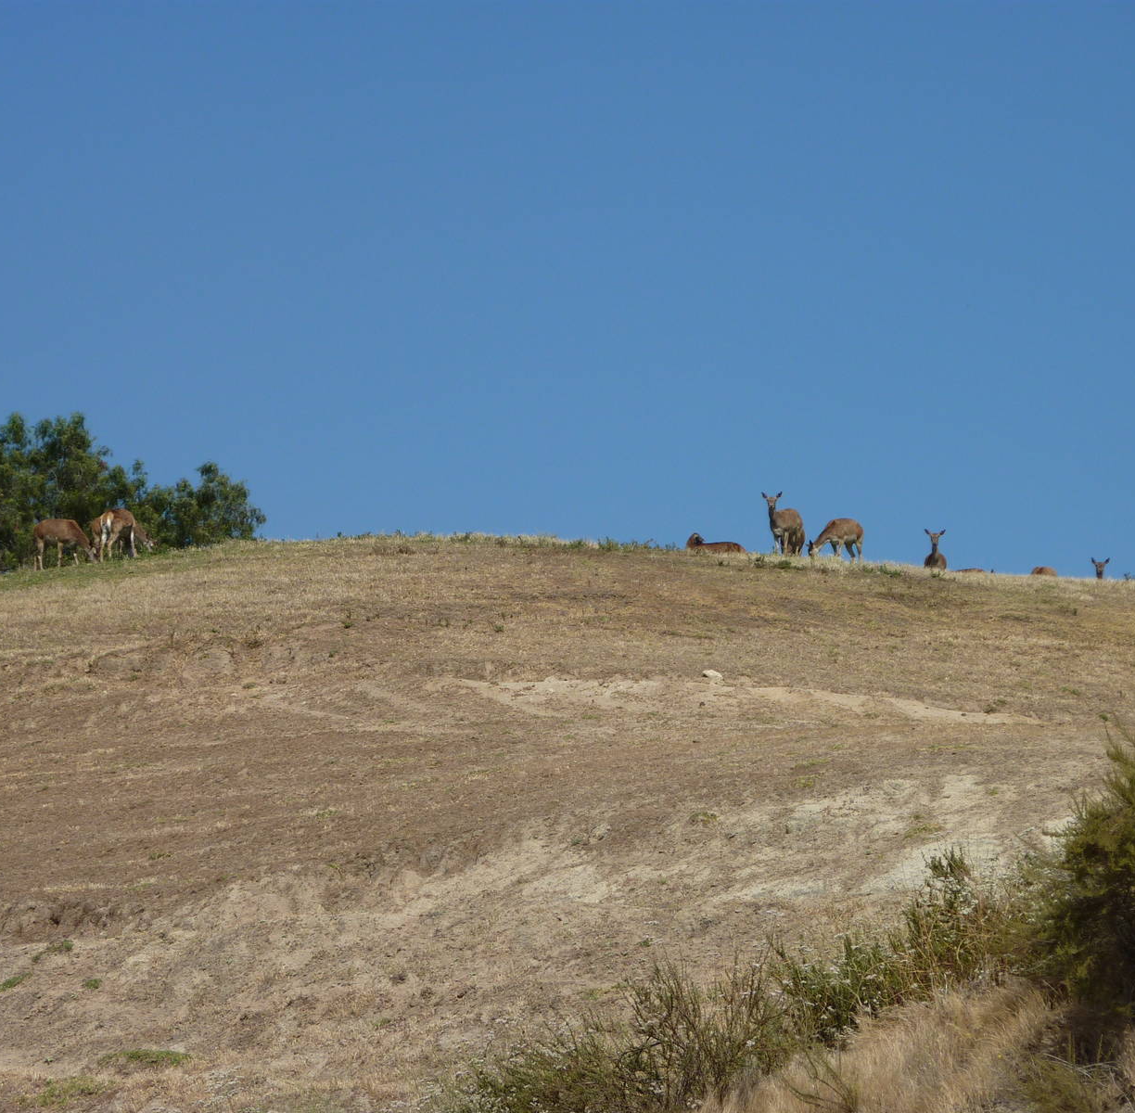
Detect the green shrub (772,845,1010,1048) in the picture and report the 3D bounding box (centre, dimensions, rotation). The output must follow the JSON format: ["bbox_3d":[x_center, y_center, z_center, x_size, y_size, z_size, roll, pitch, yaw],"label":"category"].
[{"bbox_3d":[2.216,2.649,46.000,1.650,1.300,1.300,0,-6,0],"label":"green shrub"}]

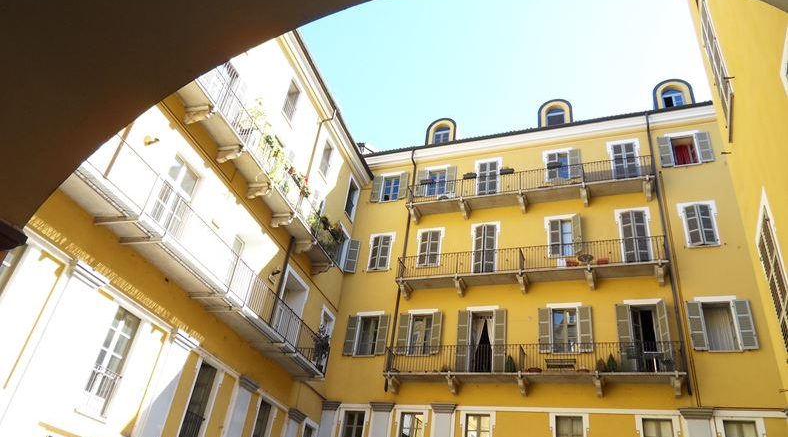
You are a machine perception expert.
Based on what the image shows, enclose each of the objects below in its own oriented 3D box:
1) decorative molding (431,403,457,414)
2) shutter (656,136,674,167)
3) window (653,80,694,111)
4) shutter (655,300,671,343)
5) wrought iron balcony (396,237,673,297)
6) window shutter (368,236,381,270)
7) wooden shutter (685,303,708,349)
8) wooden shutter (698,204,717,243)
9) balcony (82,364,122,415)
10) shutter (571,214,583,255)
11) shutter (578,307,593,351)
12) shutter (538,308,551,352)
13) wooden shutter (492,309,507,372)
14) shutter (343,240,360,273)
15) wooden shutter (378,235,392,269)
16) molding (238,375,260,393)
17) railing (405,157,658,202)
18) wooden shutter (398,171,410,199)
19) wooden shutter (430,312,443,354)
[{"bbox_3d":[1.933,7.258,20.788,1.025,0.318,0.200,-6,-35,22],"label":"decorative molding"},{"bbox_3d":[11.698,-2.861,23.410,0.482,1.568,0.050,-6,-35,22],"label":"shutter"},{"bbox_3d":[13.251,-5.309,25.821,1.732,2.228,1.300,-6,-35,21],"label":"window"},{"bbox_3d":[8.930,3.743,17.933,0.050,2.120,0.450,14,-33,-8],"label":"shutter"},{"bbox_3d":[5.238,2.179,22.307,10.660,1.640,1.004,-6,-35,22],"label":"wrought iron balcony"},{"bbox_3d":[-0.828,1.511,24.265,0.440,1.660,0.050,-16,-40,33],"label":"window shutter"},{"bbox_3d":[10.701,3.758,19.209,0.470,1.806,0.050,-6,-35,21],"label":"wooden shutter"},{"bbox_3d":[12.115,0.213,21.086,0.480,1.789,0.050,-2,-34,15],"label":"wooden shutter"},{"bbox_3d":[-6.332,3.723,11.838,0.070,0.950,0.860,-2,-34,17],"label":"balcony"},{"bbox_3d":[7.084,0.603,21.115,0.050,1.660,0.450,21,-35,-19],"label":"shutter"},{"bbox_3d":[6.785,3.896,19.298,0.427,1.739,0.060,-8,-38,23],"label":"shutter"},{"bbox_3d":[5.829,4.315,21.035,0.480,1.799,0.050,-6,-35,21],"label":"shutter"},{"bbox_3d":[4.056,4.711,20.962,0.453,2.545,0.050,-8,-36,24],"label":"wooden shutter"},{"bbox_3d":[-1.885,1.653,24.678,0.466,1.681,0.060,9,-35,0],"label":"shutter"},{"bbox_3d":[-0.397,1.493,24.102,0.440,1.660,0.050,0,-34,13],"label":"wooden shutter"},{"bbox_3d":[-4.538,5.223,17.181,0.250,0.310,1.000,-2,-34,17],"label":"molding"},{"bbox_3d":[5.541,-1.308,22.867,9.891,1.046,0.780,-6,-36,21],"label":"railing"},{"bbox_3d":[0.546,-1.681,27.888,0.461,1.609,0.050,-11,-38,28],"label":"wooden shutter"},{"bbox_3d":[1.654,4.401,21.169,0.403,1.697,0.060,-16,-42,31],"label":"wooden shutter"}]

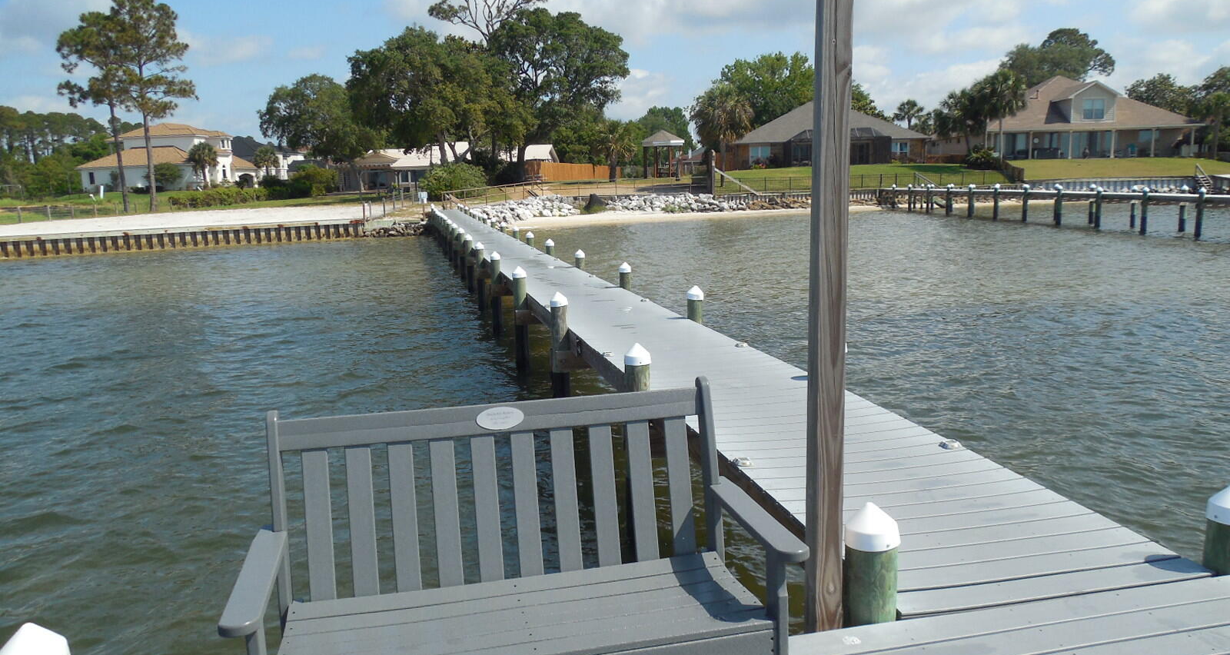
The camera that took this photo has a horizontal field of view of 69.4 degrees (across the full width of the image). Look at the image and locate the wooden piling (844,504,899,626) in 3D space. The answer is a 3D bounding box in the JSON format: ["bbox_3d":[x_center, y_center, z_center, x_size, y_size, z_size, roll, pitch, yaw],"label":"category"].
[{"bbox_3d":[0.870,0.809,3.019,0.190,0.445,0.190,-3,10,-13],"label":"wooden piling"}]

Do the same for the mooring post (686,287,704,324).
[{"bbox_3d":[0.845,0.261,9.313,0.177,1.400,0.177,-3,9,-13],"label":"mooring post"}]

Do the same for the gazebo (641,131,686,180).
[{"bbox_3d":[3.769,-13.398,69.000,3.400,3.754,3.400,-1,9,0],"label":"gazebo"}]

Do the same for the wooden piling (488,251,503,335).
[{"bbox_3d":[-1.989,-0.571,15.062,0.190,1.433,0.190,-3,10,-13],"label":"wooden piling"}]

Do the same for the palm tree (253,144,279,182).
[{"bbox_3d":[-43.588,-20.263,111.000,3.200,4.920,3.200,-4,10,-21],"label":"palm tree"}]

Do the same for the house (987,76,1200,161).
[{"bbox_3d":[44.750,-20.673,87.666,19.400,8.050,14.000,0,10,9],"label":"house"}]

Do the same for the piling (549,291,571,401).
[{"bbox_3d":[-0.551,0.352,8.922,0.177,1.420,0.177,-3,9,-13],"label":"piling"}]

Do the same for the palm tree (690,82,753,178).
[{"bbox_3d":[7.925,-14.494,66.000,4.500,7.393,4.500,-1,9,0],"label":"palm tree"}]

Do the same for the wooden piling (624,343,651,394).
[{"bbox_3d":[0.158,0.807,5.989,0.177,1.420,0.177,-3,9,-13],"label":"wooden piling"}]

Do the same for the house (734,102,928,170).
[{"bbox_3d":[23.906,-21.362,98.000,19.500,7.100,14.500,2,9,14],"label":"house"}]

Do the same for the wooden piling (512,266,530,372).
[{"bbox_3d":[-1.256,-0.103,11.855,0.177,1.420,0.177,-3,9,-13],"label":"wooden piling"}]

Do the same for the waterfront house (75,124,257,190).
[{"bbox_3d":[-55.125,-20.930,109.000,17.000,8.300,12.500,5,11,32],"label":"waterfront house"}]

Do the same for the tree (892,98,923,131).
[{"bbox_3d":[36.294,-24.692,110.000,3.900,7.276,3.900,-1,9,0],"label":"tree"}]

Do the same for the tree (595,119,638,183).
[{"bbox_3d":[0.143,-13.091,66.000,3.200,4.533,3.200,-1,9,0],"label":"tree"}]

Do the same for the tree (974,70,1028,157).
[{"bbox_3d":[34.355,-18.951,79.000,4.400,7.712,4.400,-1,9,0],"label":"tree"}]

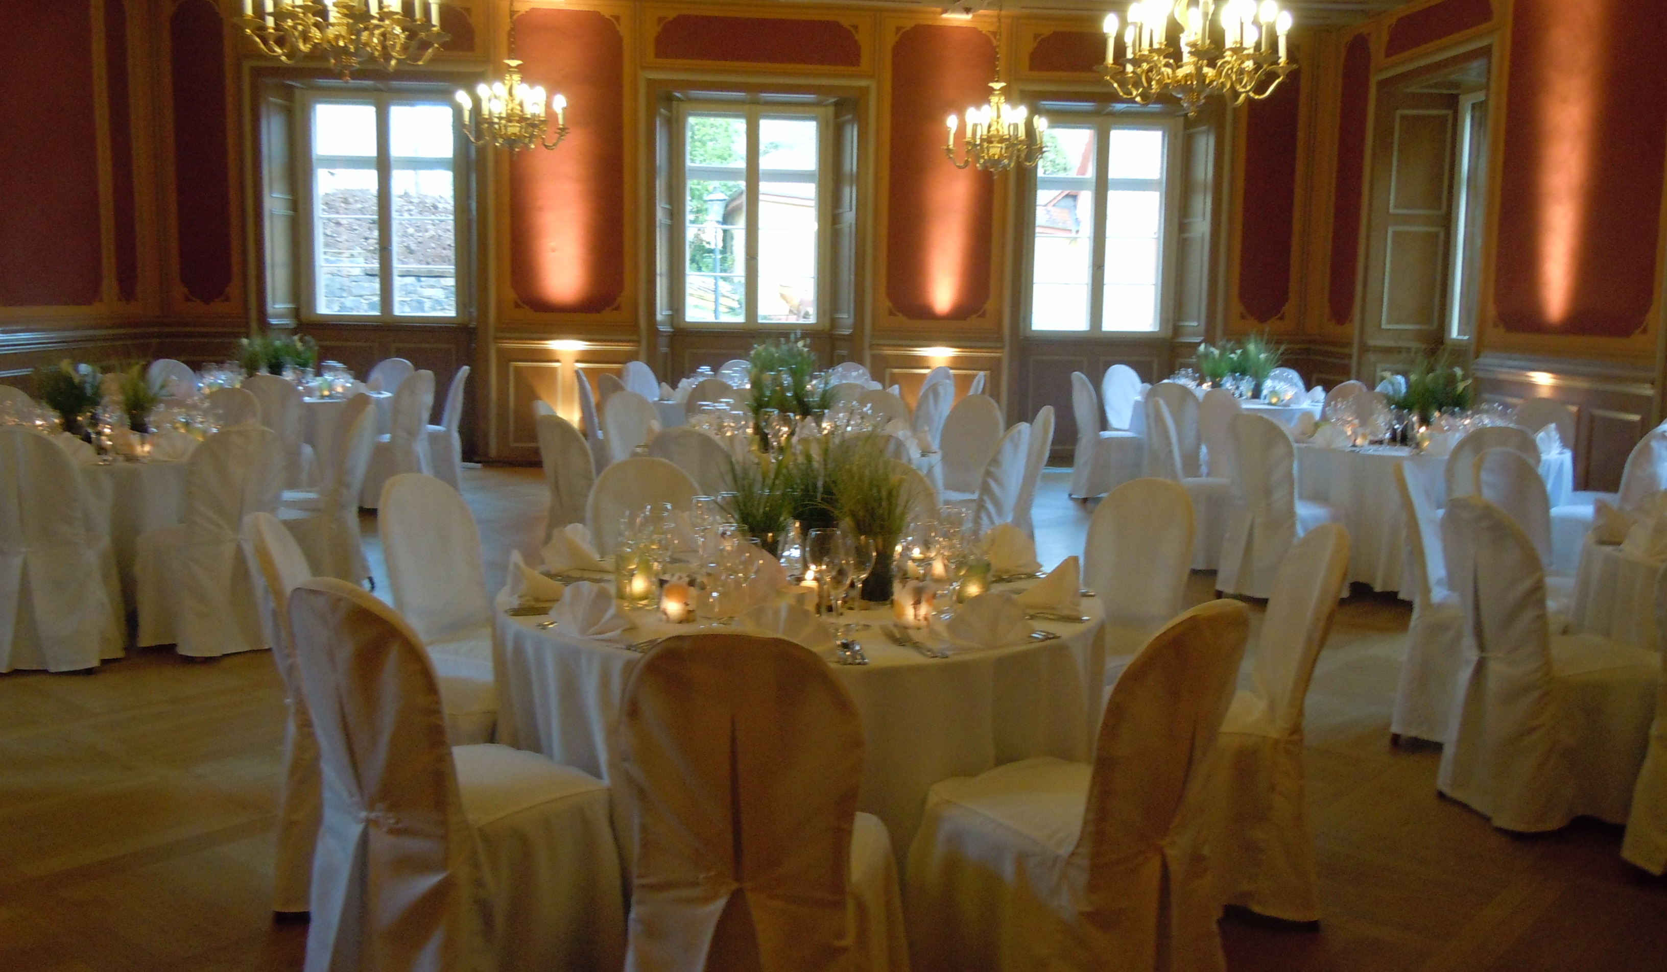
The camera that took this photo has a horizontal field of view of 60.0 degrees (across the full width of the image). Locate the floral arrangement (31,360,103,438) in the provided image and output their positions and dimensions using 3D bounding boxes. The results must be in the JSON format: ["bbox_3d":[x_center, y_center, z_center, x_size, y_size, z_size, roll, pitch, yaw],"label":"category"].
[{"bbox_3d":[-3.759,-0.408,7.067,0.345,0.396,0.325,-3,8,-26],"label":"floral arrangement"}]

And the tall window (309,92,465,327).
[{"bbox_3d":[-3.859,-2.389,12.404,1.375,1.915,0.120,0,8,-5],"label":"tall window"}]

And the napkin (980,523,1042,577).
[{"bbox_3d":[0.505,0.172,4.115,0.130,0.130,0.180,-5,10,-41],"label":"napkin"}]

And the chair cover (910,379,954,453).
[{"bbox_3d":[0.524,-0.279,10.183,0.560,0.965,0.455,8,10,42],"label":"chair cover"}]

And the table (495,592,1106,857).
[{"bbox_3d":[-0.092,0.632,3.842,1.590,0.735,1.590,0,8,-5],"label":"table"}]

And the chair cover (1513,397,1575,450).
[{"bbox_3d":[4.339,-0.063,9.132,0.570,0.965,0.480,-5,9,-39],"label":"chair cover"}]

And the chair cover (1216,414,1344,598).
[{"bbox_3d":[2.365,0.097,7.638,0.570,0.970,0.450,-6,10,-44],"label":"chair cover"}]

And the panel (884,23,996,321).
[{"bbox_3d":[0.962,-2.770,12.833,0.954,2.578,0.050,0,7,-5],"label":"panel"}]

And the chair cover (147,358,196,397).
[{"bbox_3d":[-4.635,-0.430,10.481,0.540,0.970,0.420,5,9,28],"label":"chair cover"}]

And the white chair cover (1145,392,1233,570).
[{"bbox_3d":[2.189,-0.031,8.586,0.570,0.965,0.480,2,7,7],"label":"white chair cover"}]

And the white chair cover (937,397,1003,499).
[{"bbox_3d":[0.695,-0.018,8.200,0.420,0.970,0.540,6,9,31],"label":"white chair cover"}]

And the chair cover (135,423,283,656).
[{"bbox_3d":[-2.574,0.205,6.136,0.450,0.970,0.570,-6,10,-44],"label":"chair cover"}]

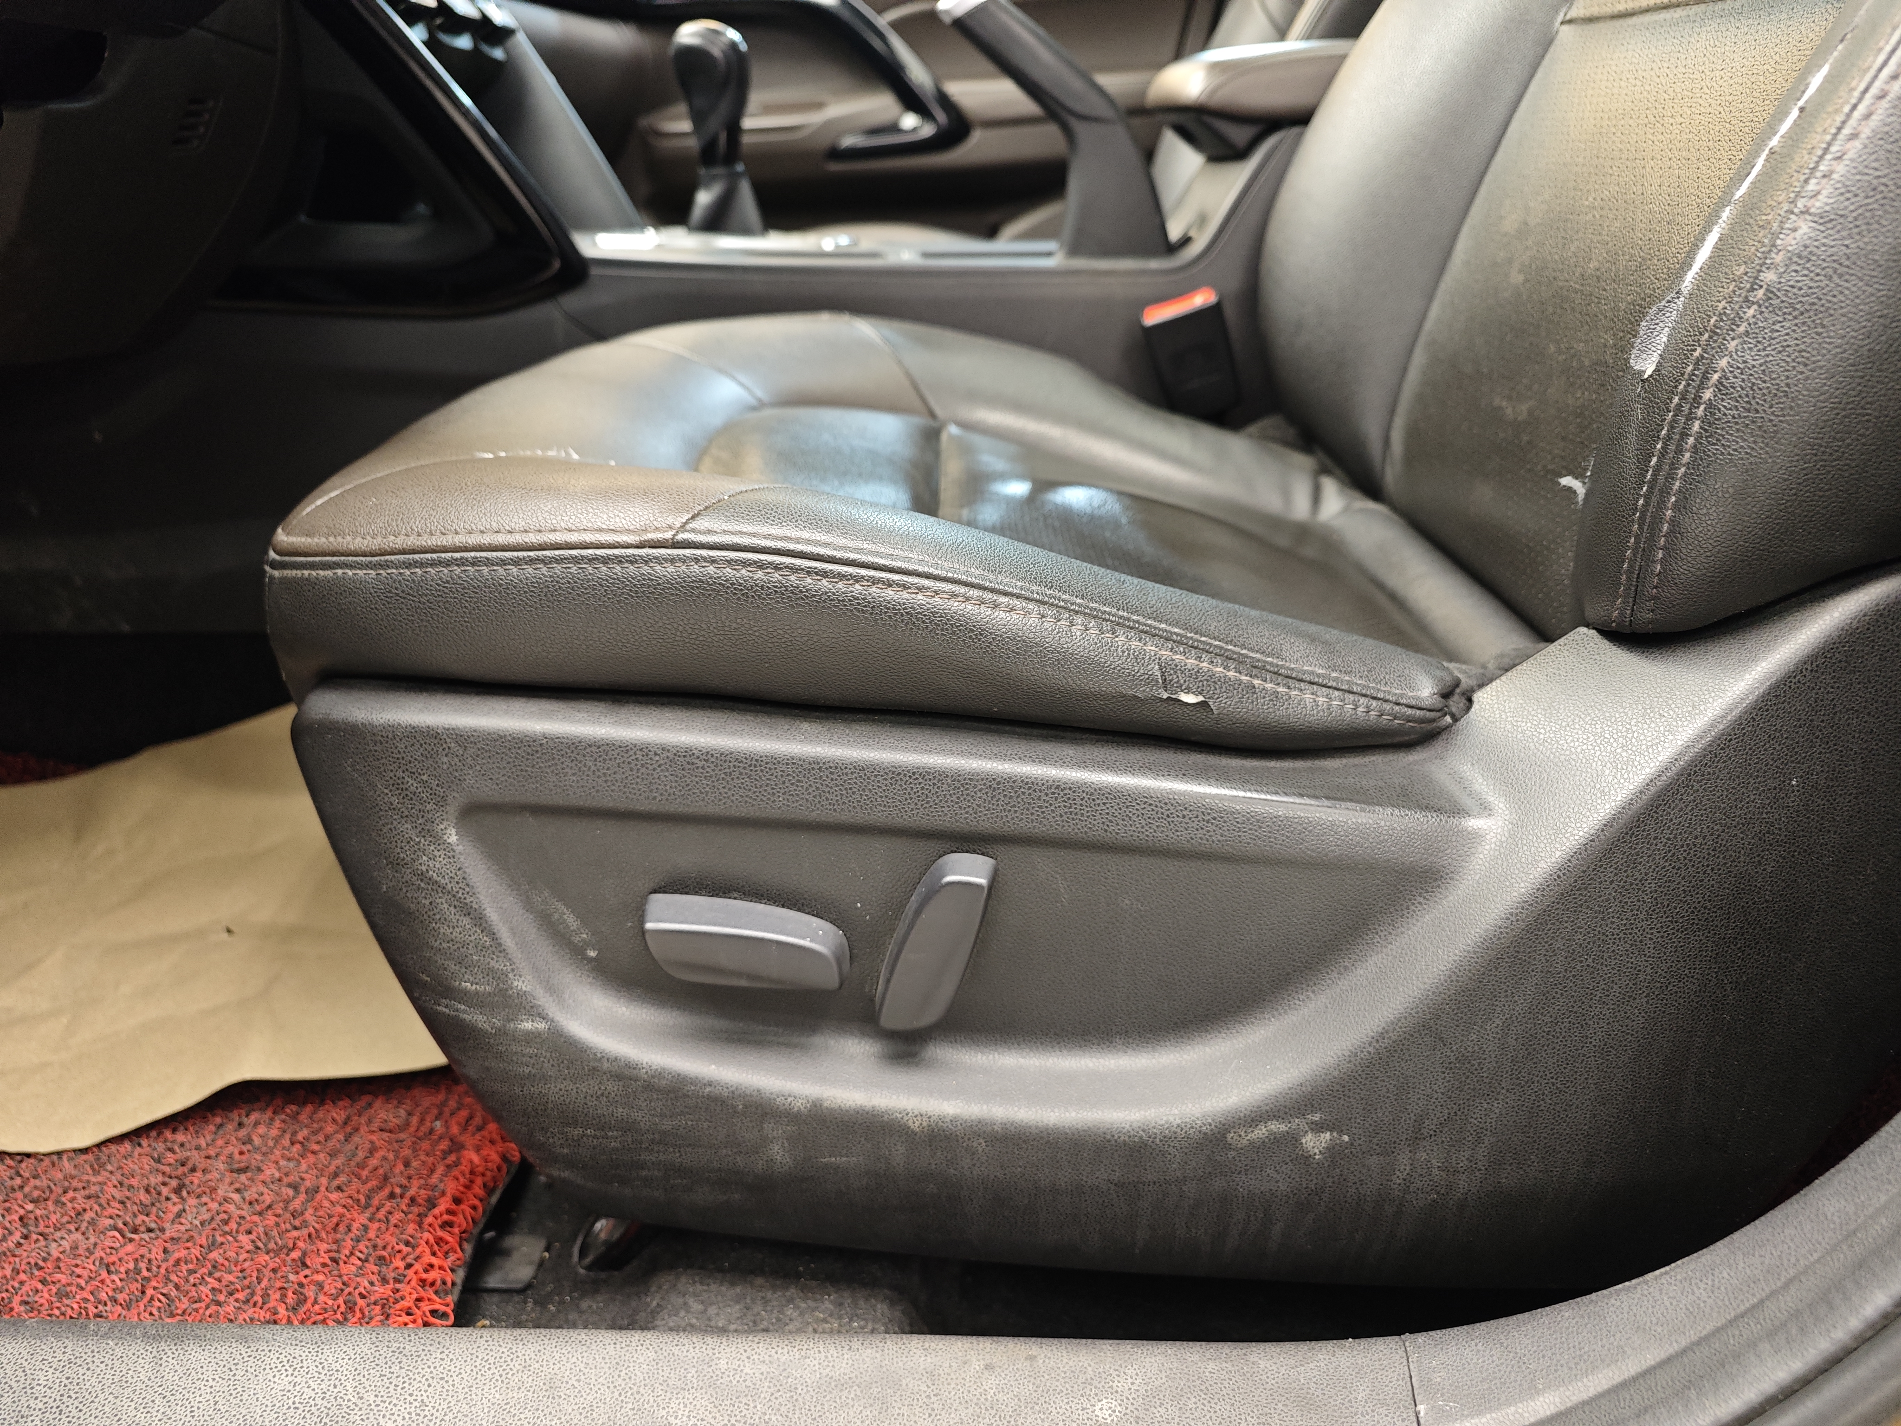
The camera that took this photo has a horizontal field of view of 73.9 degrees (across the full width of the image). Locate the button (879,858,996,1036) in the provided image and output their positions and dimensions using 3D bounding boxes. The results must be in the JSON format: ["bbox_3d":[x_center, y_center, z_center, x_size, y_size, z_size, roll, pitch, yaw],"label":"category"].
[{"bbox_3d":[-0.006,0.105,0.572,0.032,0.084,0.023,23,15,-6],"label":"button"}]

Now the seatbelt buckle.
[{"bbox_3d":[0.179,-0.269,0.950,0.056,0.078,0.024,-16,35,9],"label":"seatbelt buckle"}]

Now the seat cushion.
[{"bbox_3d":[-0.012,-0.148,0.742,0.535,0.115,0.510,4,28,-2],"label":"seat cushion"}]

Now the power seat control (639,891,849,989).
[{"bbox_3d":[-0.092,0.106,0.572,0.088,0.028,0.023,5,16,-1],"label":"power seat control"}]

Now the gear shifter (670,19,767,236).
[{"bbox_3d":[-0.180,-0.457,0.992,0.065,0.153,0.055,0,28,0],"label":"gear shifter"}]

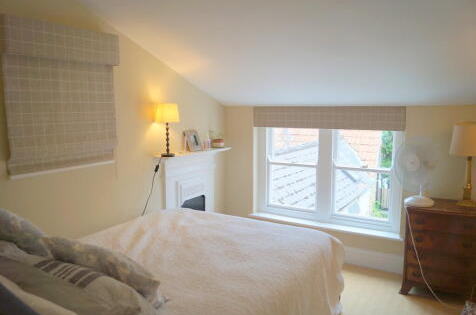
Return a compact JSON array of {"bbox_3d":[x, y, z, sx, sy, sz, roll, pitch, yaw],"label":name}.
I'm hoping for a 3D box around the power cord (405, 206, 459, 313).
[{"bbox_3d":[1.534,0.792,2.850,0.431,0.735,0.157,4,8,29],"label":"power cord"}]

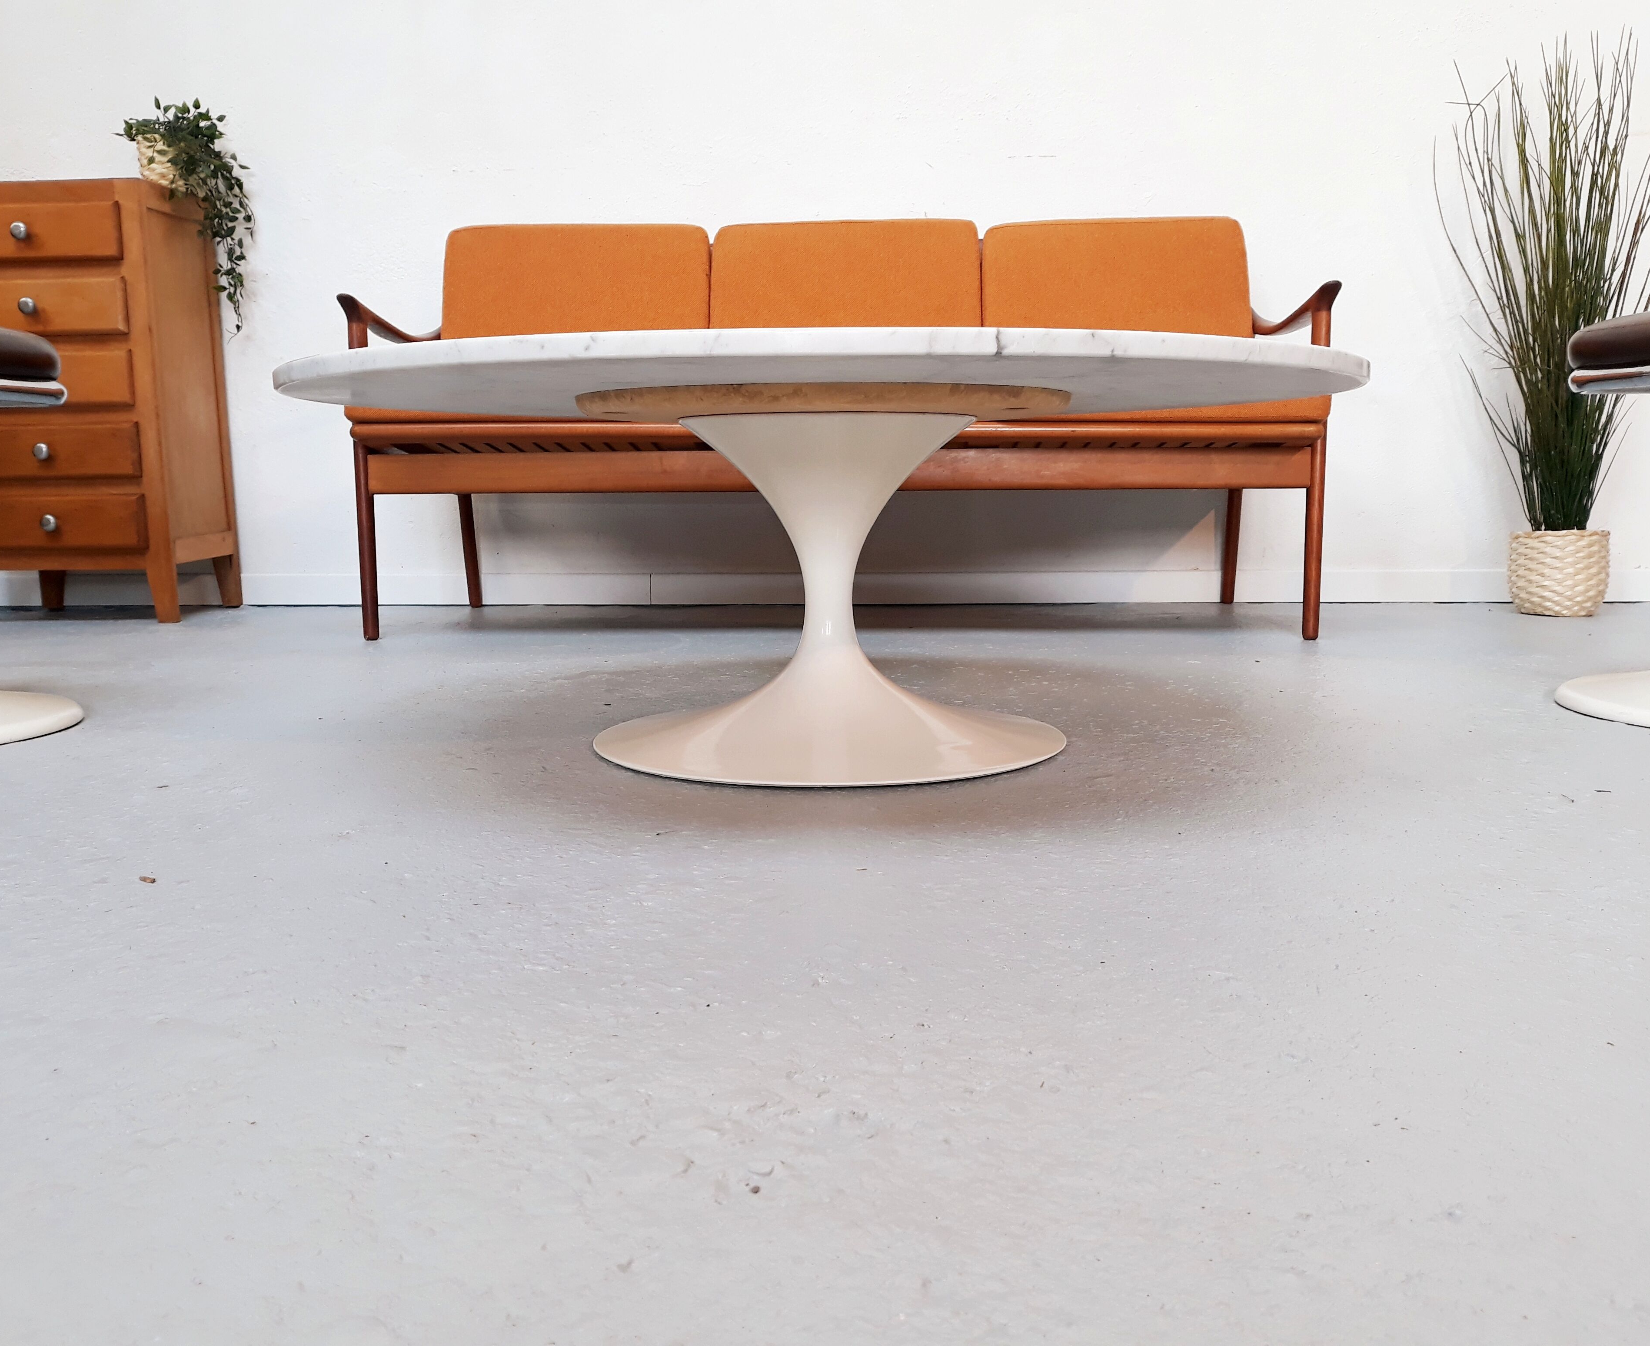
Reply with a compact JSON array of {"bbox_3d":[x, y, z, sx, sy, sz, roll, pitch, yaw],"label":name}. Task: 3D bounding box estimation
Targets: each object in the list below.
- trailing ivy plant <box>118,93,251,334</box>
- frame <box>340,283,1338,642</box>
[{"bbox_3d":[-1.355,-0.977,2.988,0.272,0.480,0.251,0,8,3],"label":"trailing ivy plant"},{"bbox_3d":[0.029,-0.464,2.774,1.726,0.726,0.729,0,8,3],"label":"frame"}]

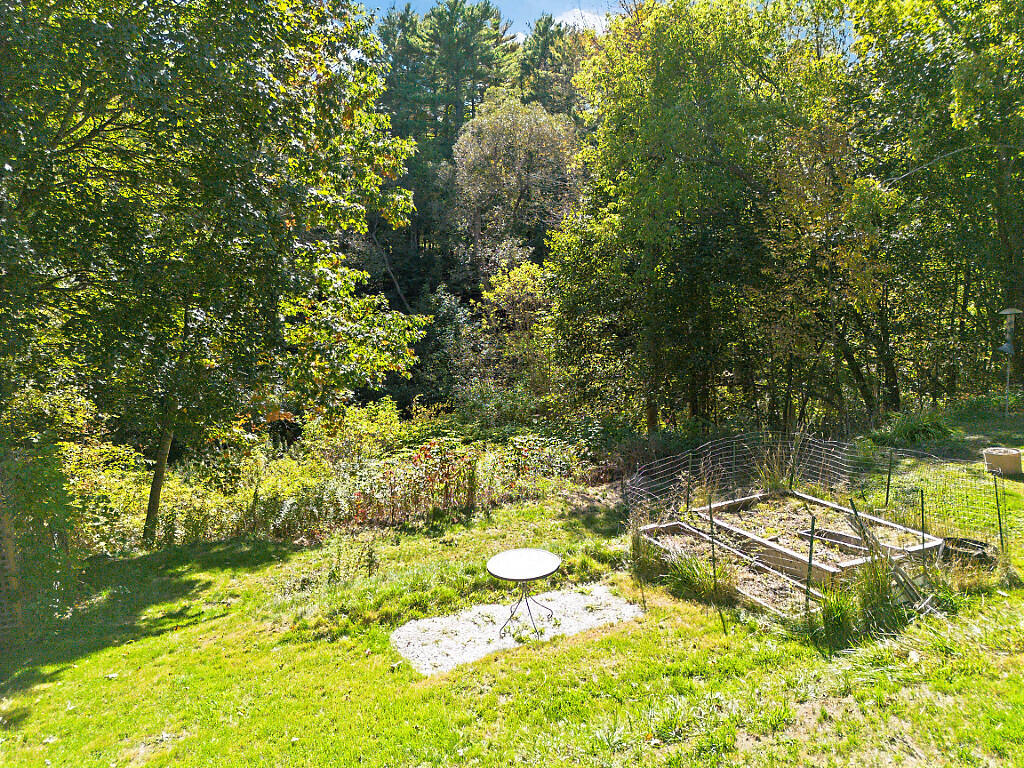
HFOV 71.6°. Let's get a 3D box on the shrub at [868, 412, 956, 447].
[{"bbox_3d":[8.120,0.873,14.383,1.500,0.680,1.300,5,11,30],"label":"shrub"}]

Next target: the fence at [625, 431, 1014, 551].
[{"bbox_3d":[3.857,1.653,9.402,3.900,1.000,3.150,-6,11,-32],"label":"fence"}]

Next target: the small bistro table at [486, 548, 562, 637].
[{"bbox_3d":[0.127,2.166,7.255,0.750,0.690,0.750,0,9,0],"label":"small bistro table"}]

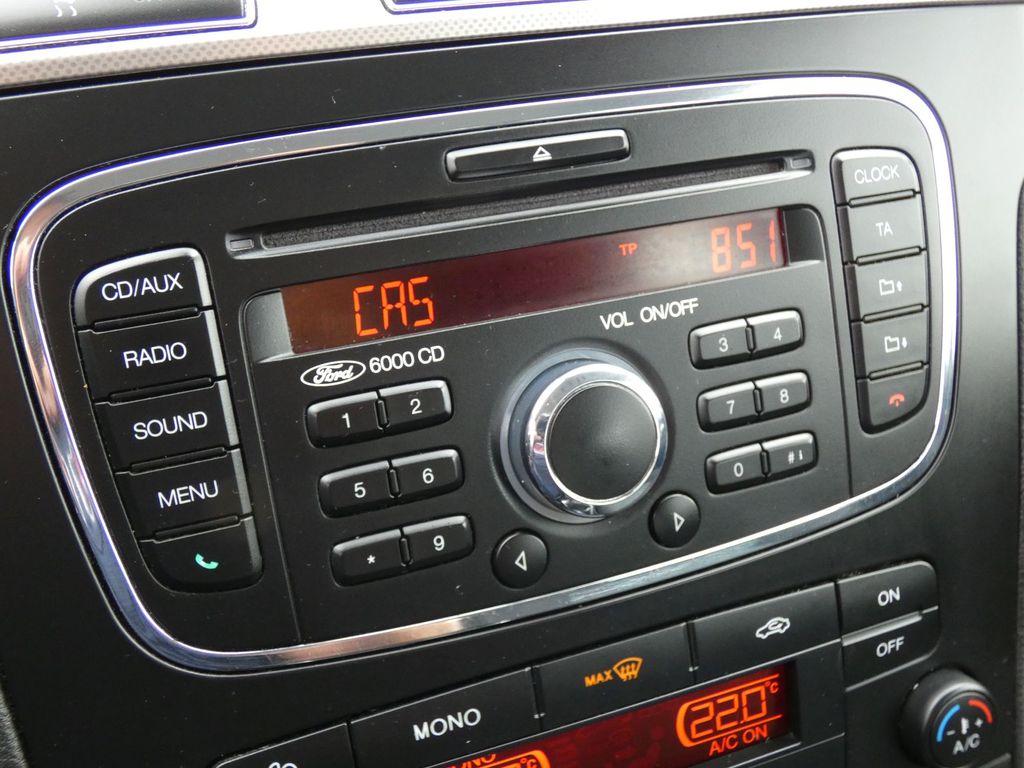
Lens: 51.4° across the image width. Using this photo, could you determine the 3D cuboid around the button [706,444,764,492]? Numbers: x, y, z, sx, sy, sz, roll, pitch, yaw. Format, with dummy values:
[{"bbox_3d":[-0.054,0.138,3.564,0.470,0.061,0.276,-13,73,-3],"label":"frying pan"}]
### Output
[{"bbox_3d":[0.055,0.021,0.261,0.016,0.011,0.003,-11,9,-18],"label":"button"}]

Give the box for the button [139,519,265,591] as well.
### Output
[{"bbox_3d":[-0.064,0.037,0.221,0.023,0.013,0.004,-11,9,-18],"label":"button"}]

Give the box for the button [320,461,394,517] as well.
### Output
[{"bbox_3d":[-0.034,0.023,0.230,0.016,0.011,0.003,-11,9,-18],"label":"button"}]

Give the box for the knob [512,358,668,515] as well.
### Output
[{"bbox_3d":[0.019,0.013,0.242,0.037,0.037,0.012,-11,9,-18],"label":"knob"}]

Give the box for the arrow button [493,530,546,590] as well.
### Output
[{"bbox_3d":[0.002,0.040,0.244,0.014,0.014,0.003,-11,9,-18],"label":"arrow button"}]

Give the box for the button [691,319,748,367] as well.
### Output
[{"bbox_3d":[0.050,-0.009,0.256,0.016,0.011,0.003,-11,9,-18],"label":"button"}]

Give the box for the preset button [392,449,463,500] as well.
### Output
[{"bbox_3d":[-0.018,0.021,0.235,0.016,0.011,0.003,-11,9,-18],"label":"preset button"}]

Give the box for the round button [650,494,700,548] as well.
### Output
[{"bbox_3d":[0.039,0.033,0.256,0.014,0.014,0.003,-11,9,-18],"label":"round button"}]

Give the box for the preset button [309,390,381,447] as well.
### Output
[{"bbox_3d":[-0.036,0.008,0.228,0.016,0.011,0.003,-11,9,-18],"label":"preset button"}]

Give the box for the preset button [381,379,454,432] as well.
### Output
[{"bbox_3d":[-0.021,0.005,0.233,0.016,0.011,0.003,-11,9,-18],"label":"preset button"}]

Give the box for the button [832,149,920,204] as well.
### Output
[{"bbox_3d":[0.092,-0.053,0.266,0.025,0.013,0.004,-11,9,-18],"label":"button"}]

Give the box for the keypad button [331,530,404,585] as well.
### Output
[{"bbox_3d":[-0.031,0.039,0.232,0.016,0.011,0.003,-11,9,-18],"label":"keypad button"}]

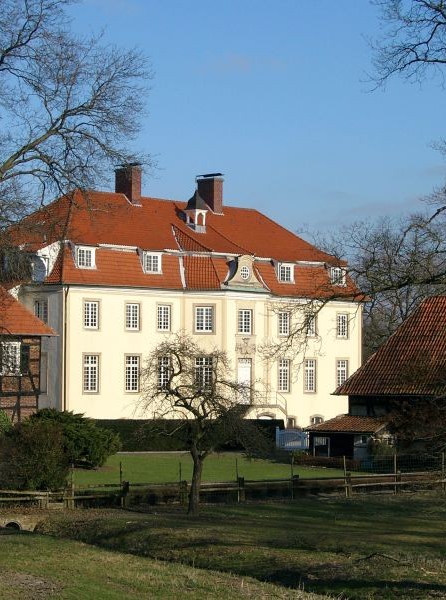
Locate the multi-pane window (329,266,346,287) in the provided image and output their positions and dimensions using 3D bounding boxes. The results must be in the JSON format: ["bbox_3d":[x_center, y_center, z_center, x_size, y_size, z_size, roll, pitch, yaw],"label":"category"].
[{"bbox_3d":[8.488,-1.791,123.390,1.500,1.550,0.900,3,-5,-44],"label":"multi-pane window"}]

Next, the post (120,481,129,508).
[{"bbox_3d":[-2.668,5.269,43.200,0.200,0.760,0.190,2,-4,-31],"label":"post"}]

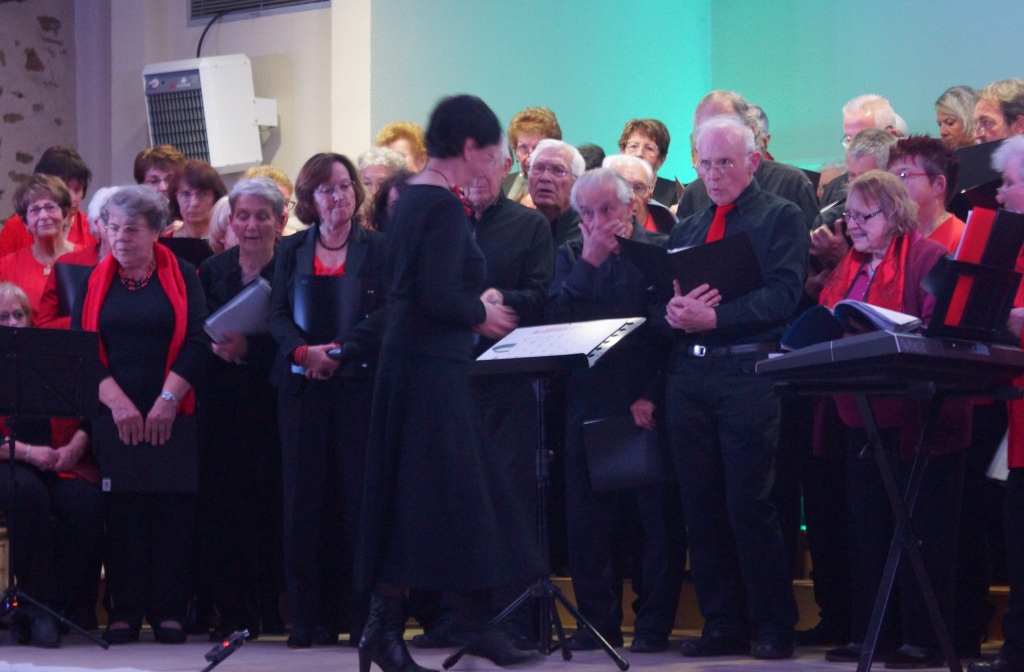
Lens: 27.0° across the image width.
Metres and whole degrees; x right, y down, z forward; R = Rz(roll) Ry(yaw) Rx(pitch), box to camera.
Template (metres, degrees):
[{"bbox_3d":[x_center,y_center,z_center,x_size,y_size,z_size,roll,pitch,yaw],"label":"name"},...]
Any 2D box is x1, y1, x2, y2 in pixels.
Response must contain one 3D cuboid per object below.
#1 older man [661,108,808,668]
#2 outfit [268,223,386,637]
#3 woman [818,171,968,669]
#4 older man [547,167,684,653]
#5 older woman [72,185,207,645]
[{"bbox_3d":[0.706,0.153,6.925,0.500,1.750,0.400,-2,-3,27],"label":"older man"},{"bbox_3d":[-0.623,0.316,7.256,0.460,1.404,0.330,0,-3,-7],"label":"outfit"},{"bbox_3d":[1.186,0.250,6.699,0.490,1.542,0.400,-2,-4,36],"label":"woman"},{"bbox_3d":[0.341,0.236,7.121,0.480,1.606,0.380,-1,-3,19],"label":"older man"},{"bbox_3d":[-1.295,0.261,7.440,0.470,1.580,0.360,-1,-3,7],"label":"older woman"}]

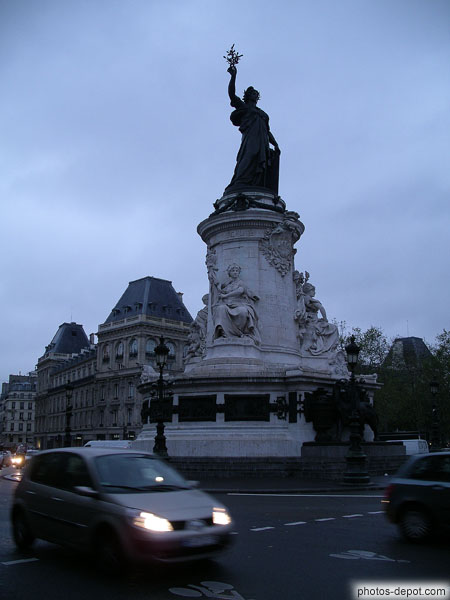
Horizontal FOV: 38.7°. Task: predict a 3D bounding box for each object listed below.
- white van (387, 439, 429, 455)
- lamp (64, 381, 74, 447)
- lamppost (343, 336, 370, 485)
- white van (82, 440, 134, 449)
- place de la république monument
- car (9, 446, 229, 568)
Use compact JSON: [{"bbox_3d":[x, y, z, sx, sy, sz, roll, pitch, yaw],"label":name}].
[{"bbox_3d":[12.200,11.263,47.076,5.100,2.150,1.950,-11,-17,40],"label":"white van"},{"bbox_3d":[-10.935,8.716,45.189,0.850,5.900,0.850,0,-13,0],"label":"lamp"},{"bbox_3d":[5.156,4.327,25.574,1.150,5.850,1.150,0,-13,0],"label":"lamppost"},{"bbox_3d":[-10.366,13.154,55.465,5.100,2.150,1.950,2,-13,-8],"label":"white van"},{"bbox_3d":[1.770,-3.384,37.665,15.500,26.000,16.000,9,-15,-34],"label":"place de la république monument"},{"bbox_3d":[-1.700,3.233,10.209,1.810,1.620,4.260,11,-17,-40],"label":"car"}]

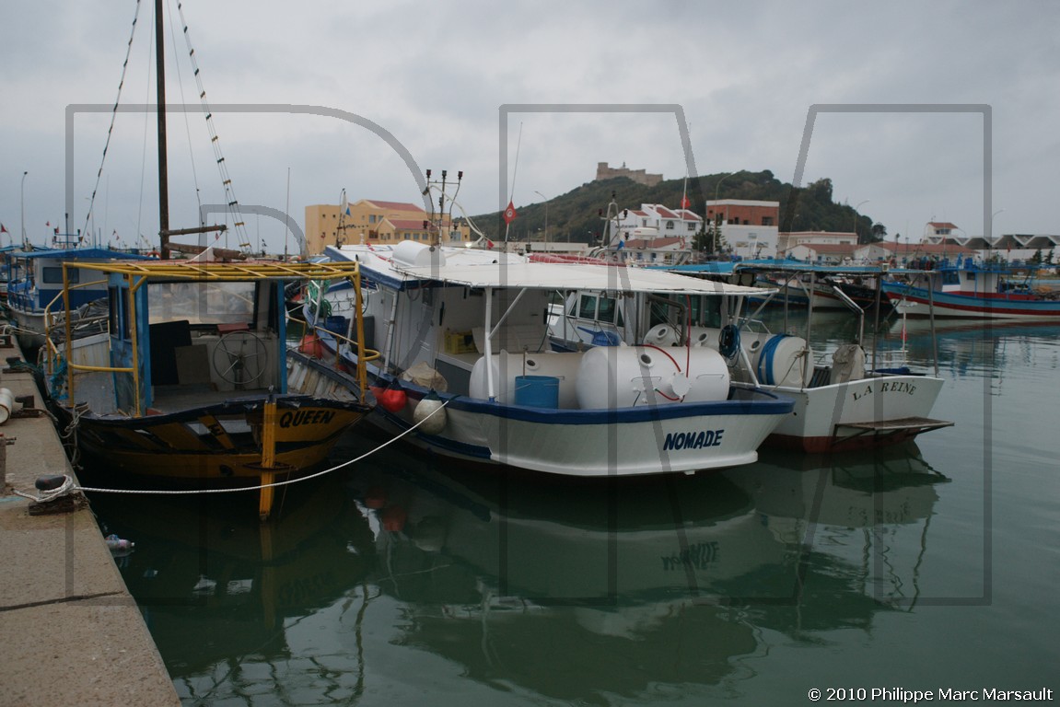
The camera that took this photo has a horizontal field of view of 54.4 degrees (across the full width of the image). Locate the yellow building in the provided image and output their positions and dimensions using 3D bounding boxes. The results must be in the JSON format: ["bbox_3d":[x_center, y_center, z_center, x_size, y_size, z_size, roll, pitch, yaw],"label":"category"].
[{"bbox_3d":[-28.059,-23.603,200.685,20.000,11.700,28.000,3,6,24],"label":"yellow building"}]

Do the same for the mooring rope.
[{"bbox_3d":[-2.180,0.865,9.896,0.350,0.750,6.891,2,6,20],"label":"mooring rope"}]

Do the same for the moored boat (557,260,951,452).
[{"bbox_3d":[2.603,-0.414,20.752,3.500,3.150,11.400,-3,6,-31],"label":"moored boat"}]

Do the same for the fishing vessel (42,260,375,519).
[{"bbox_3d":[-5.000,0.072,15.127,3.600,3.050,8.800,-2,6,-26],"label":"fishing vessel"}]

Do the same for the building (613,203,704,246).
[{"bbox_3d":[22.628,-21.285,186.813,16.000,10.300,10.000,-4,7,-40],"label":"building"}]

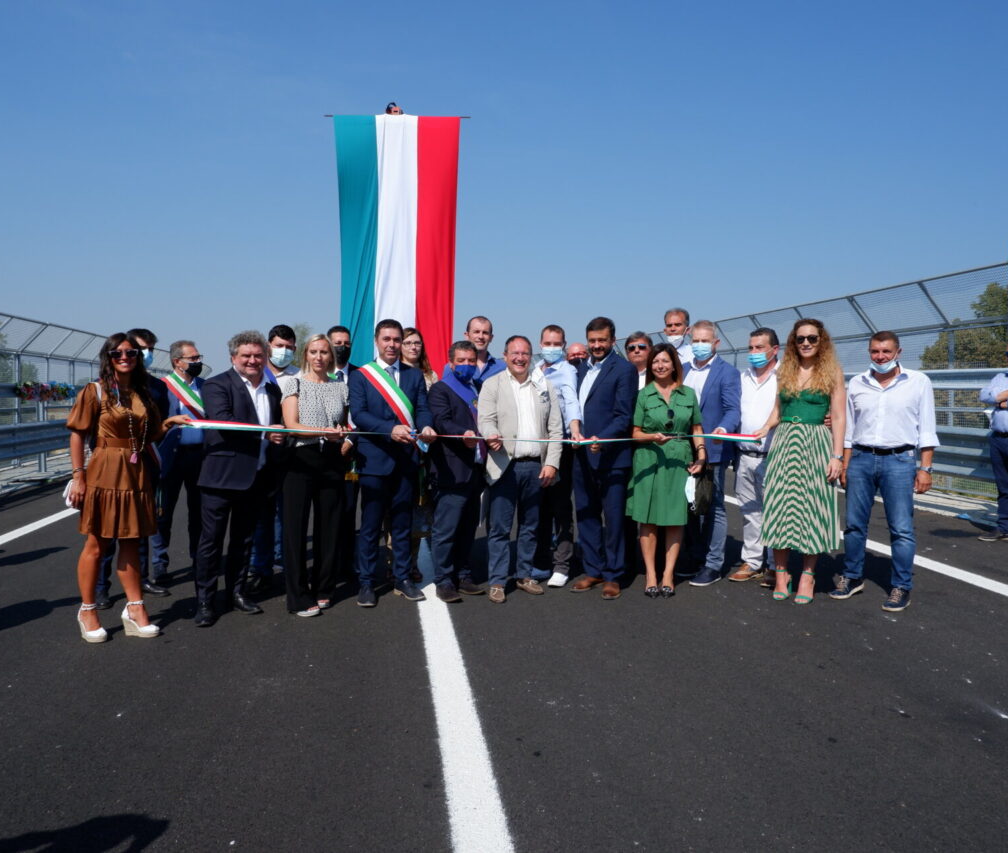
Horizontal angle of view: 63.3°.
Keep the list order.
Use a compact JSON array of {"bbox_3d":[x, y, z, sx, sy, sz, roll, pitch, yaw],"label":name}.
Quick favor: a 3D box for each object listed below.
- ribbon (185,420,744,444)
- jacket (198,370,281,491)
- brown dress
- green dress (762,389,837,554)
[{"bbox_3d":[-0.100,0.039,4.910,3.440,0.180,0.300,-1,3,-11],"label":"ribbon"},{"bbox_3d":[-1.650,0.019,5.100,0.520,0.760,0.370,-2,4,-40],"label":"jacket"},{"bbox_3d":[-2.190,0.192,4.620,0.530,0.880,0.380,-1,3,-25],"label":"brown dress"},{"bbox_3d":[1.934,0.294,5.350,0.470,1.080,0.400,2,3,30],"label":"green dress"}]

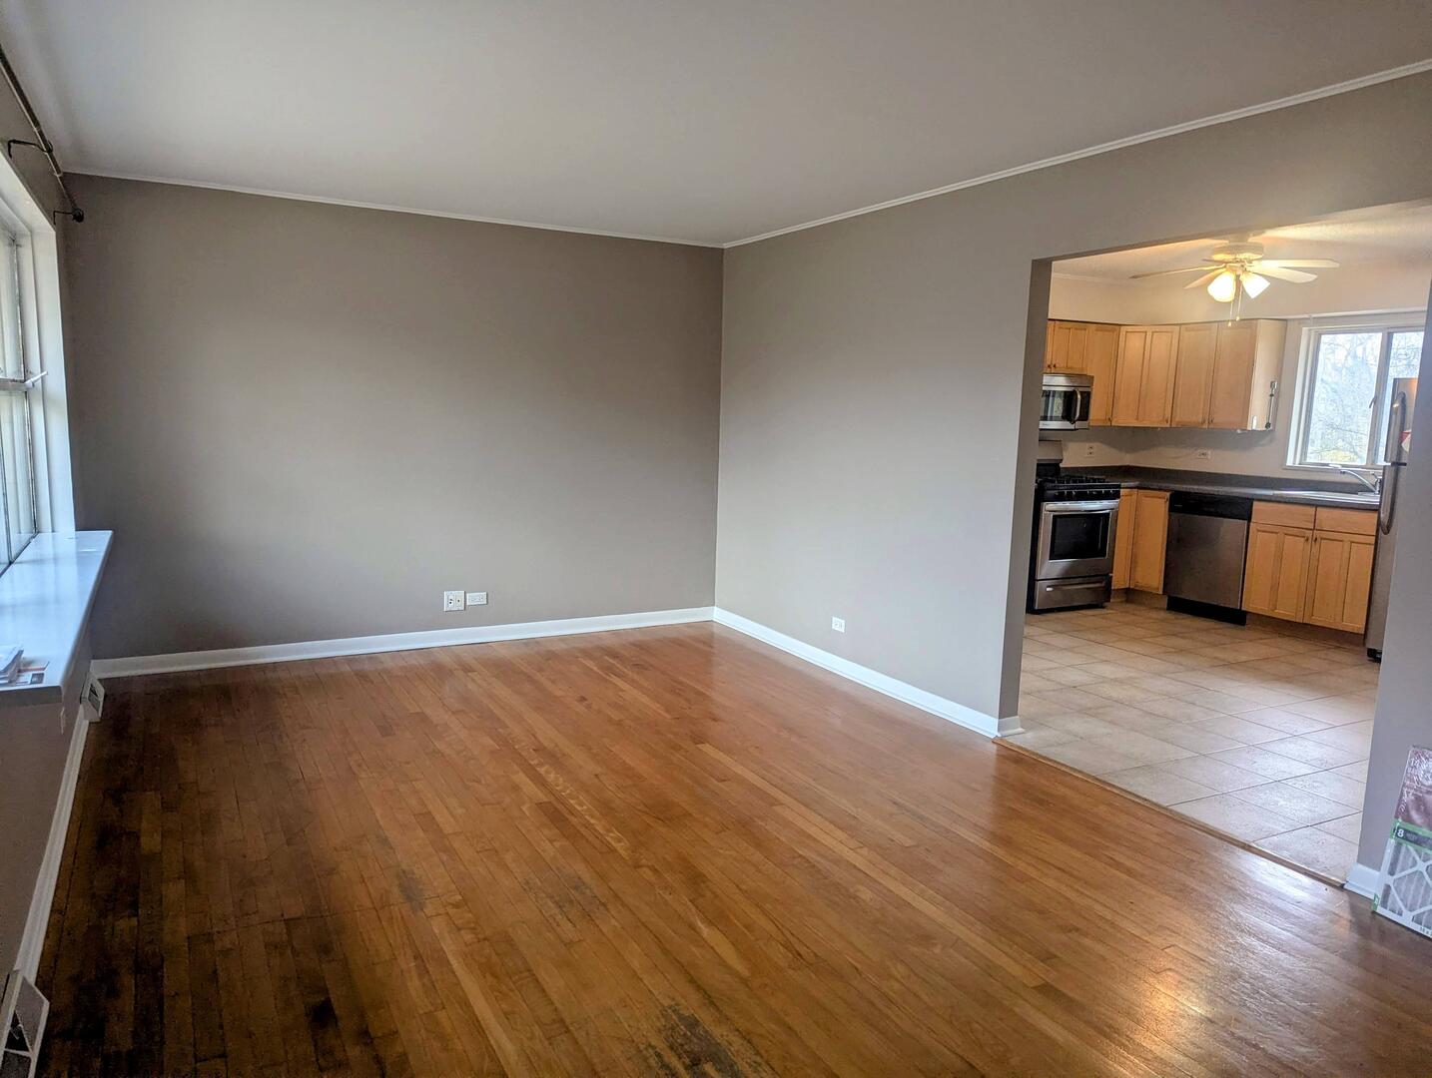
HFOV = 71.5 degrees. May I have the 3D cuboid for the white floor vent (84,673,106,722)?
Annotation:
[{"bbox_3d":[-2.783,0.706,4.441,0.066,0.108,0.435,-3,9,-29],"label":"white floor vent"}]

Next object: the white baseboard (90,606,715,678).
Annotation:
[{"bbox_3d":[-1.530,0.564,5.705,3.490,0.090,0.028,-3,9,-29],"label":"white baseboard"}]

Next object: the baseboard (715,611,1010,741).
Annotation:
[{"bbox_3d":[0.605,0.663,5.438,0.028,0.090,2.575,-3,9,-29],"label":"baseboard"}]

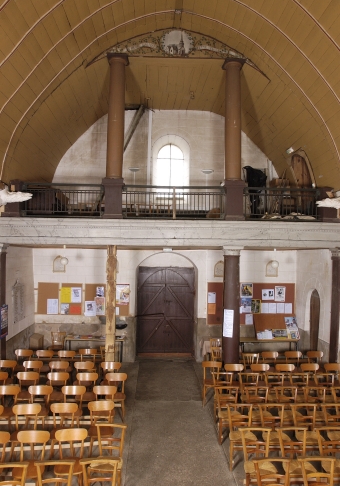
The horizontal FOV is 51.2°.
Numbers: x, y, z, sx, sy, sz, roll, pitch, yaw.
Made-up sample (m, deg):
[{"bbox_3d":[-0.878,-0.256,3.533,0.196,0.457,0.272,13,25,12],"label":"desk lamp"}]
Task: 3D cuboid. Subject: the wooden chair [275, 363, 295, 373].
[{"bbox_3d":[2.529,3.051,7.533,0.430,0.790,0.450,1,-1,-3],"label":"wooden chair"}]

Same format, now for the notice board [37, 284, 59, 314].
[{"bbox_3d":[-3.357,1.543,9.820,0.590,0.890,0.030,1,-2,-3],"label":"notice board"}]

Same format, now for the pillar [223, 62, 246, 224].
[{"bbox_3d":[1.445,-2.325,8.190,0.470,3.652,0.470,1,-1,-3],"label":"pillar"}]

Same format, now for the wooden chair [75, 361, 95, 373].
[{"bbox_3d":[-1.739,2.850,7.050,0.430,0.820,0.480,1,-2,-6],"label":"wooden chair"}]

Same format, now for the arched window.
[{"bbox_3d":[0.015,-2.241,10.873,0.822,1.641,0.120,1,-1,-3],"label":"arched window"}]

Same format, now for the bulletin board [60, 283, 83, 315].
[{"bbox_3d":[-2.804,1.626,10.199,0.591,0.903,0.030,1,-1,-3],"label":"bulletin board"}]

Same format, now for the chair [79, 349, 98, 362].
[{"bbox_3d":[-1.862,2.864,7.971,0.430,0.820,0.480,1,-2,-7],"label":"chair"}]

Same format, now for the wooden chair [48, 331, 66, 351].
[{"bbox_3d":[-3.021,2.864,9.454,0.430,0.860,0.470,1,-2,-3],"label":"wooden chair"}]

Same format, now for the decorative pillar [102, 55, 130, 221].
[{"bbox_3d":[-1.197,-2.357,8.062,0.470,3.673,0.470,1,-1,-3],"label":"decorative pillar"}]

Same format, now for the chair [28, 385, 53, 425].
[{"bbox_3d":[-2.220,2.866,5.935,0.420,0.780,0.470,1,-2,-5],"label":"chair"}]

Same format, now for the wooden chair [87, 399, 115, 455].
[{"bbox_3d":[-1.041,2.854,5.310,0.420,0.780,0.470,1,-2,-7],"label":"wooden chair"}]

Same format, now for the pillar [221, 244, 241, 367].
[{"bbox_3d":[1.363,1.725,7.838,0.420,3.275,0.420,1,-2,-3],"label":"pillar"}]

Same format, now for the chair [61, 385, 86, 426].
[{"bbox_3d":[-1.646,2.871,5.936,0.420,0.780,0.470,1,-2,-4],"label":"chair"}]

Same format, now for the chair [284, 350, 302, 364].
[{"bbox_3d":[2.882,2.938,8.039,0.430,0.820,0.480,1,-2,-1],"label":"chair"}]

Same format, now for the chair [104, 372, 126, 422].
[{"bbox_3d":[-1.016,2.904,6.623,0.420,0.780,0.470,1,-2,-3],"label":"chair"}]

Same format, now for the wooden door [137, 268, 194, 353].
[{"bbox_3d":[-0.113,2.100,10.909,1.724,2.691,0.100,1,-1,-3],"label":"wooden door"}]

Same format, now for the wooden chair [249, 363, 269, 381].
[{"bbox_3d":[1.974,3.039,7.499,0.430,0.790,0.450,1,-1,-3],"label":"wooden chair"}]

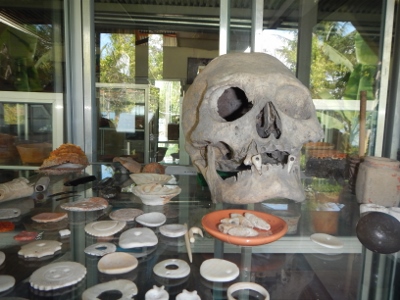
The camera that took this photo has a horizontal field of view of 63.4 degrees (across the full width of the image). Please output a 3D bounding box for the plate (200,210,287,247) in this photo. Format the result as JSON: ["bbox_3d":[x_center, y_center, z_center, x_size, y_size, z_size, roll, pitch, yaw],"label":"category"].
[{"bbox_3d":[0.035,0.064,0.257,0.068,0.010,0.068,1,7,0],"label":"plate"}]

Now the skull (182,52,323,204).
[{"bbox_3d":[0.059,-0.029,0.393,0.147,0.184,0.202,0,-6,-6],"label":"skull"}]

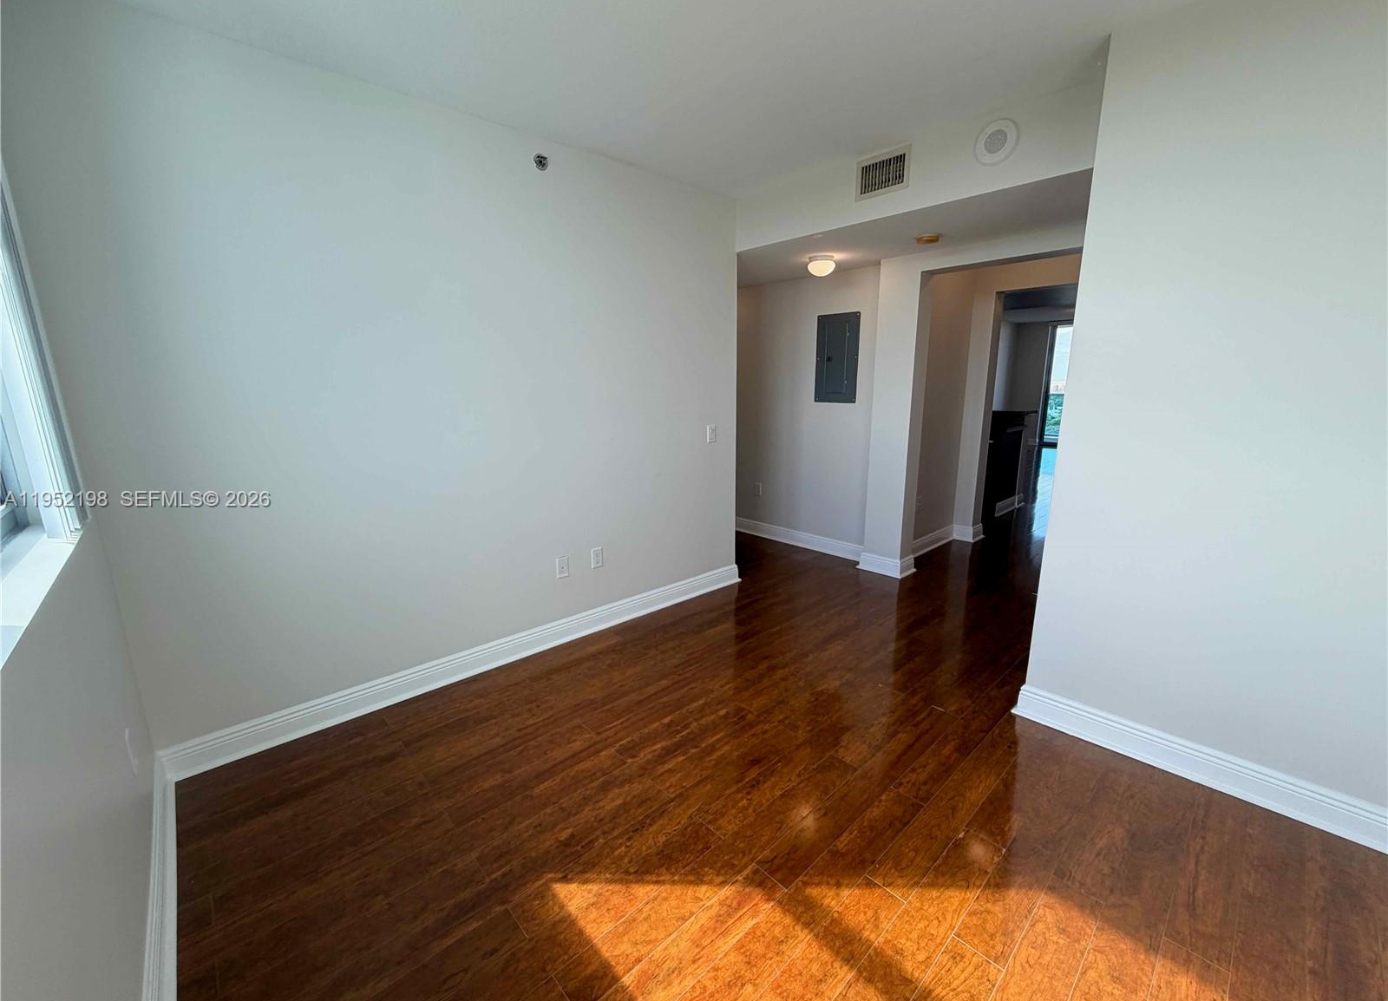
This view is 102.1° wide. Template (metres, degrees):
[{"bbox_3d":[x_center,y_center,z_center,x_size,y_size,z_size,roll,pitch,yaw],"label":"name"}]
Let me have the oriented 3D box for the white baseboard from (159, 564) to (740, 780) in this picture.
[{"bbox_3d":[-0.814,0.759,3.121,3.151,0.132,0.028,-11,16,-42],"label":"white baseboard"}]

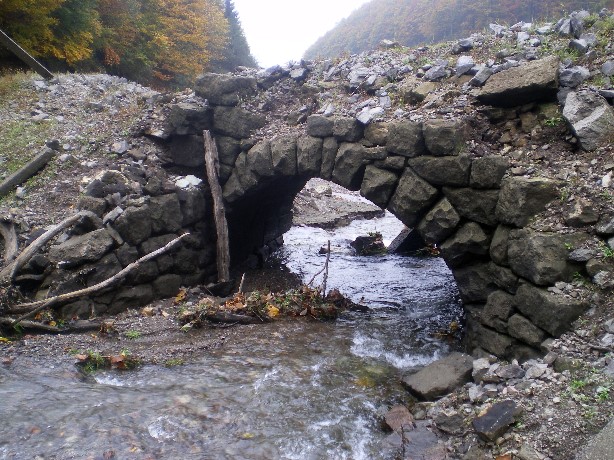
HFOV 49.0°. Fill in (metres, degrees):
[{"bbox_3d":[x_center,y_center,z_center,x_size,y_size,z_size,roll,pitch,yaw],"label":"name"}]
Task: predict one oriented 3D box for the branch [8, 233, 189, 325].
[{"bbox_3d":[-2.044,0.511,6.883,1.904,0.280,0.160,-24,20,-19],"label":"branch"}]

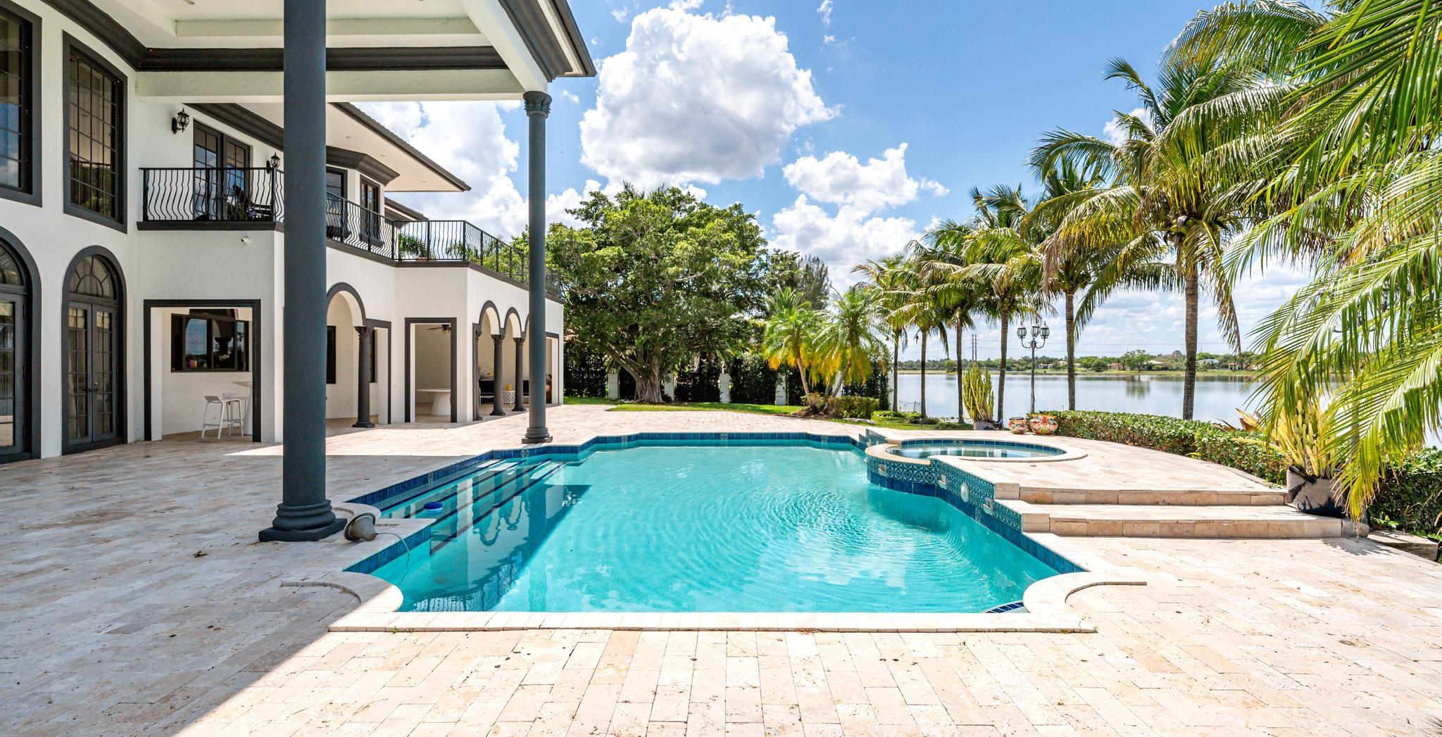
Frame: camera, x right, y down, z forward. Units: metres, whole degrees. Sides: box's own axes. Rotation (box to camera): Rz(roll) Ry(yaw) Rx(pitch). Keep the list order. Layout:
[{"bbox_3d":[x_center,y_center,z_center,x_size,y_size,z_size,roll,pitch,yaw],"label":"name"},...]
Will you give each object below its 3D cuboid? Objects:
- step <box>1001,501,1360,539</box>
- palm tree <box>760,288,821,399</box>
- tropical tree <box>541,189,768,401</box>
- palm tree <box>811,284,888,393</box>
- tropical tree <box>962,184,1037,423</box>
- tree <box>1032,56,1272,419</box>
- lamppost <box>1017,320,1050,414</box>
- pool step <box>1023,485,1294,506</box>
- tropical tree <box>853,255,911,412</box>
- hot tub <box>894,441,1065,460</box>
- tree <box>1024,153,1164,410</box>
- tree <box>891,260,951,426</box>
[{"bbox_3d":[4.120,1.385,5.850,2.820,0.155,0.620,0,0,1],"label":"step"},{"bbox_3d":[2.200,-0.650,20.400,1.950,3.900,1.950,0,0,1],"label":"palm tree"},{"bbox_3d":[-2.900,-3.100,26.800,9.700,9.200,9.000,0,0,1],"label":"tropical tree"},{"bbox_3d":[4.120,-0.650,20.400,2.400,3.900,2.300,0,0,1],"label":"palm tree"},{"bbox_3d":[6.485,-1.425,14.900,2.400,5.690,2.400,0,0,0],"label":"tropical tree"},{"bbox_3d":[6.797,-1.661,9.700,4.200,6.160,4.200,0,0,0],"label":"tree"},{"bbox_3d":[6.200,0.210,12.700,0.650,2.300,0.620,0,0,1],"label":"lamppost"},{"bbox_3d":[4.100,1.240,6.300,2.620,0.150,0.400,0,0,1],"label":"pool step"},{"bbox_3d":[5.487,-1.181,21.300,2.300,5.200,2.300,0,0,0],"label":"tropical tree"},{"bbox_3d":[3.770,1.360,9.500,2.700,0.400,2.700,0,0,0],"label":"hot tub"},{"bbox_3d":[6.945,-1.372,12.400,3.100,5.580,3.100,0,0,0],"label":"tree"},{"bbox_3d":[5.932,-0.869,18.900,2.100,4.580,2.100,0,0,0],"label":"tree"}]

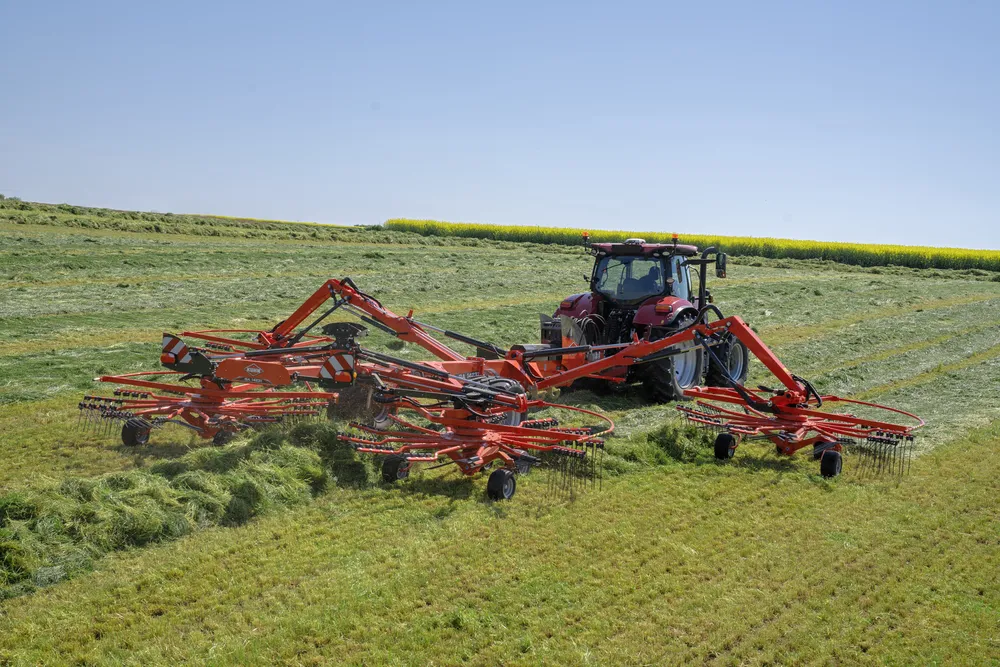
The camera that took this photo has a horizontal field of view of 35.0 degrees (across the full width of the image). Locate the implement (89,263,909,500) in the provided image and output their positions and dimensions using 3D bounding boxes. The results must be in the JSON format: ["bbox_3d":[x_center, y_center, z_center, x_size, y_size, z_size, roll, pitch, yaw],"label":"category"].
[{"bbox_3d":[-0.346,0.561,25.208,13.400,2.400,11.900,6,5,27],"label":"implement"}]

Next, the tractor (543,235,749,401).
[{"bbox_3d":[3.481,-0.322,33.621,2.650,3.200,5.200,4,4,31],"label":"tractor"}]

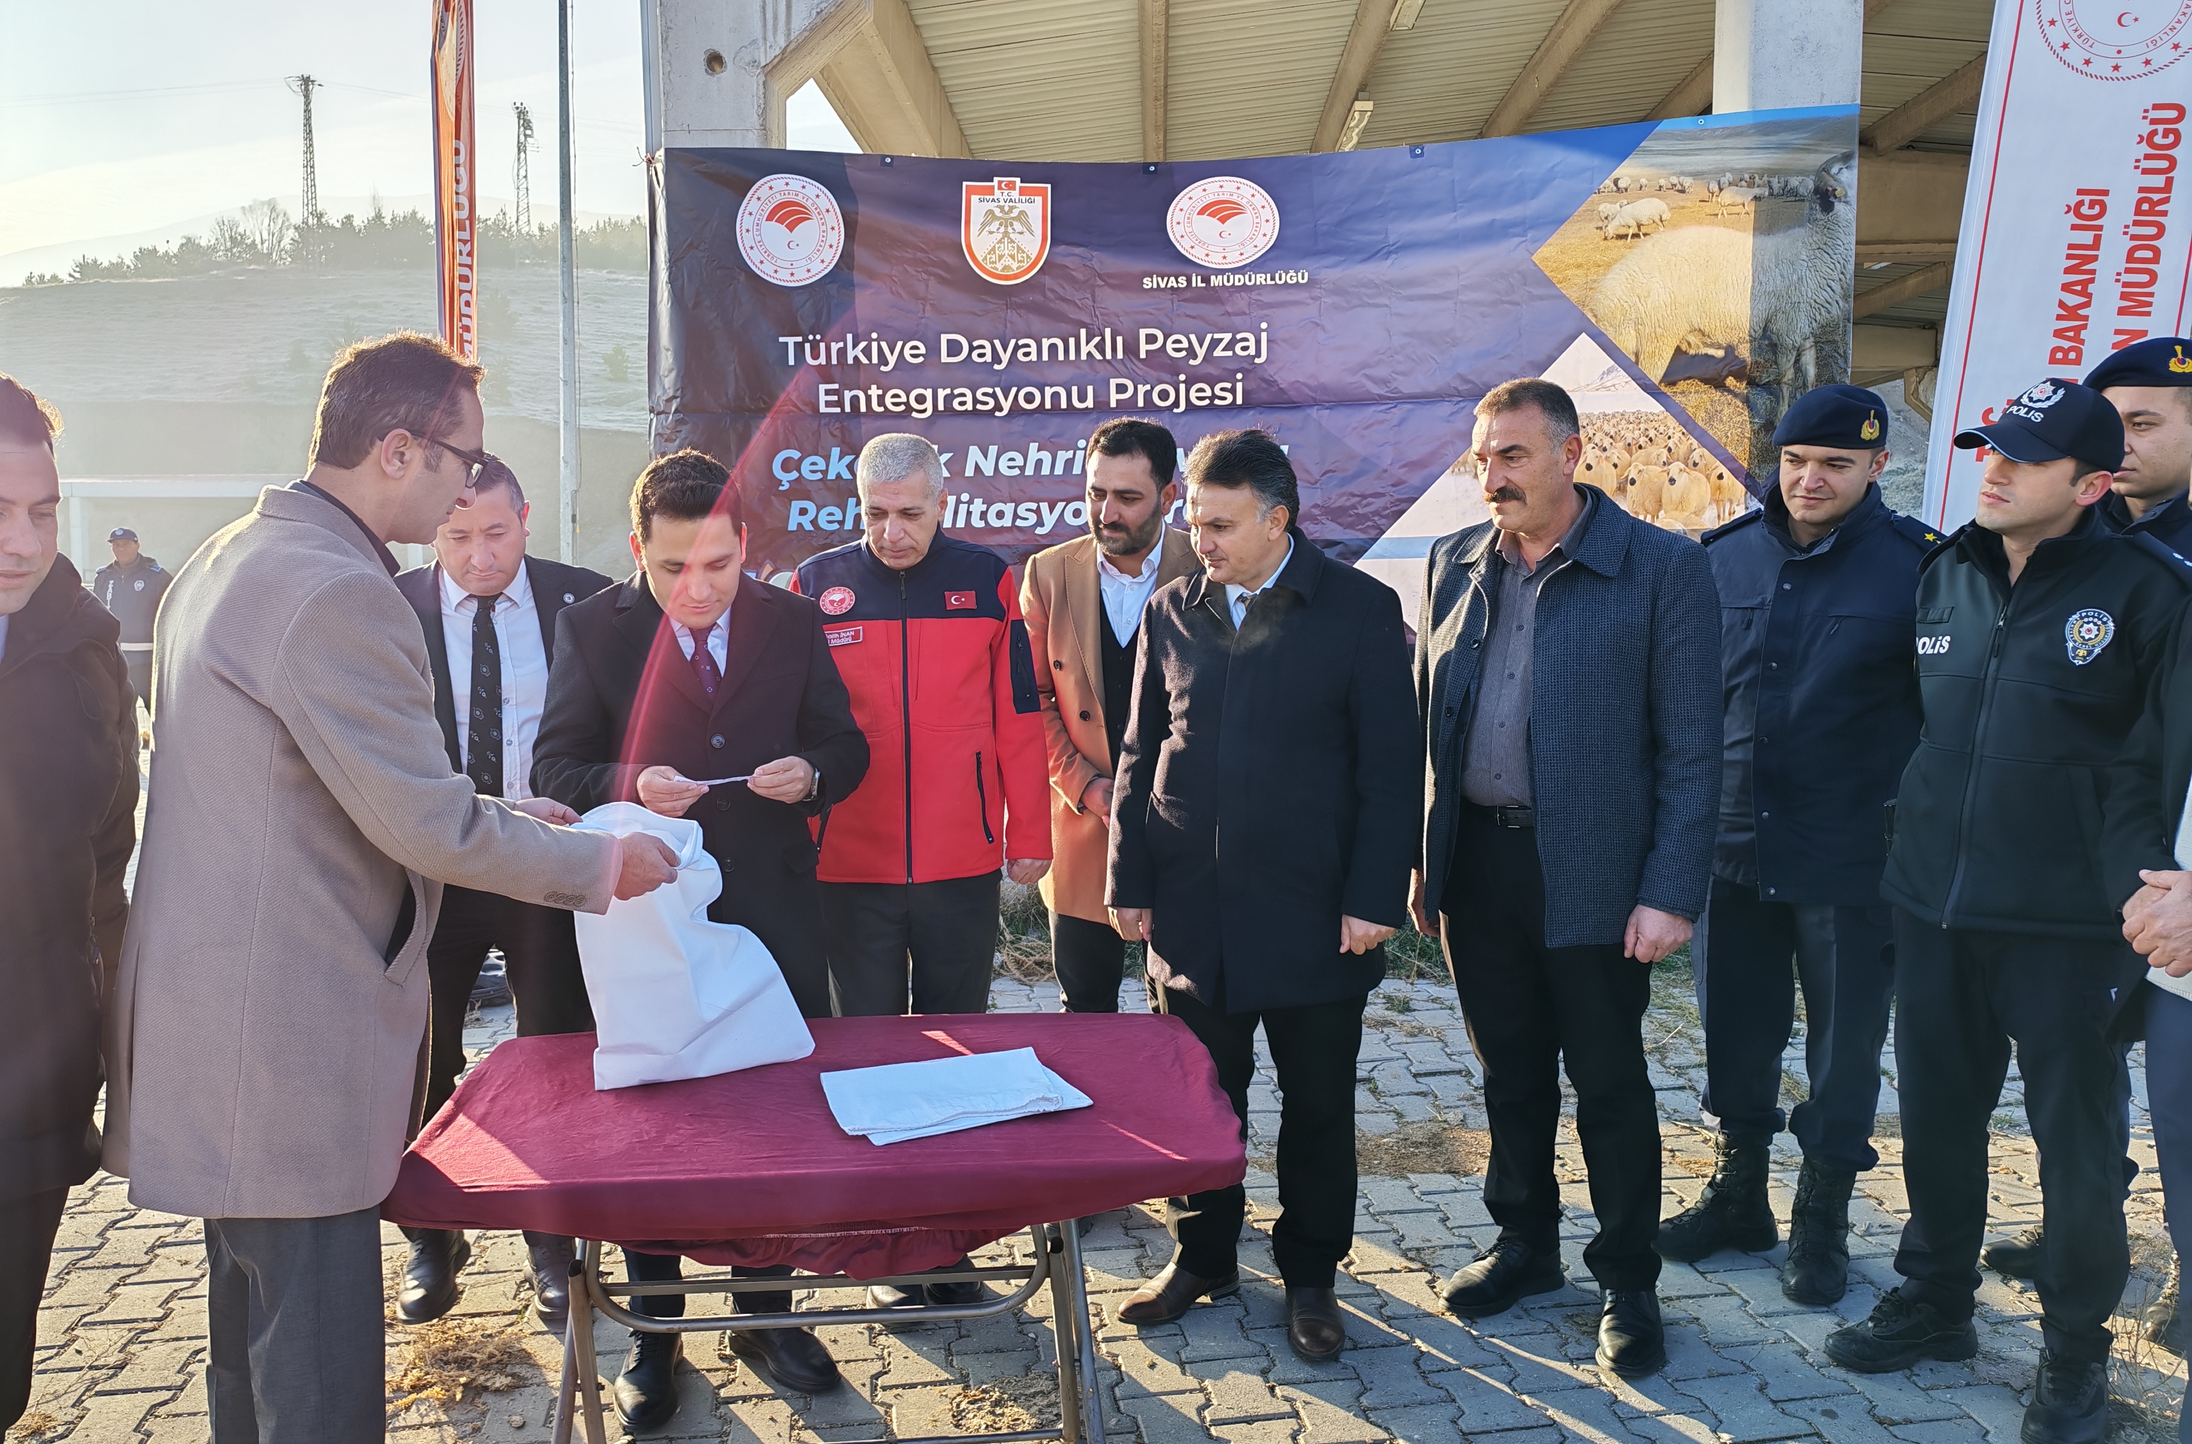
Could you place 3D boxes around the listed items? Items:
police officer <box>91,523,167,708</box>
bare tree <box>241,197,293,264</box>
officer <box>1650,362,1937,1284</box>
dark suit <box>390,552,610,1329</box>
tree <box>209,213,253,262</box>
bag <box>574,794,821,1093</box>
[{"bbox_3d":[-6.982,-0.513,12.402,0.560,1.790,0.380,-2,6,-17],"label":"police officer"},{"bbox_3d":[-96.955,-57.492,200.000,6.200,7.800,6.000,-3,6,-27],"label":"bare tree"},{"bbox_3d":[1.460,0.250,3.509,0.550,1.840,0.400,5,7,43],"label":"officer"},{"bbox_3d":[-1.184,0.442,3.425,0.520,1.500,0.360,-1,5,-7],"label":"dark suit"},{"bbox_3d":[-101.262,-56.691,200.000,5.200,5.800,5.000,-3,6,-27],"label":"tree"},{"bbox_3d":[-0.620,0.326,2.581,0.340,0.420,0.190,-3,6,-25],"label":"bag"}]

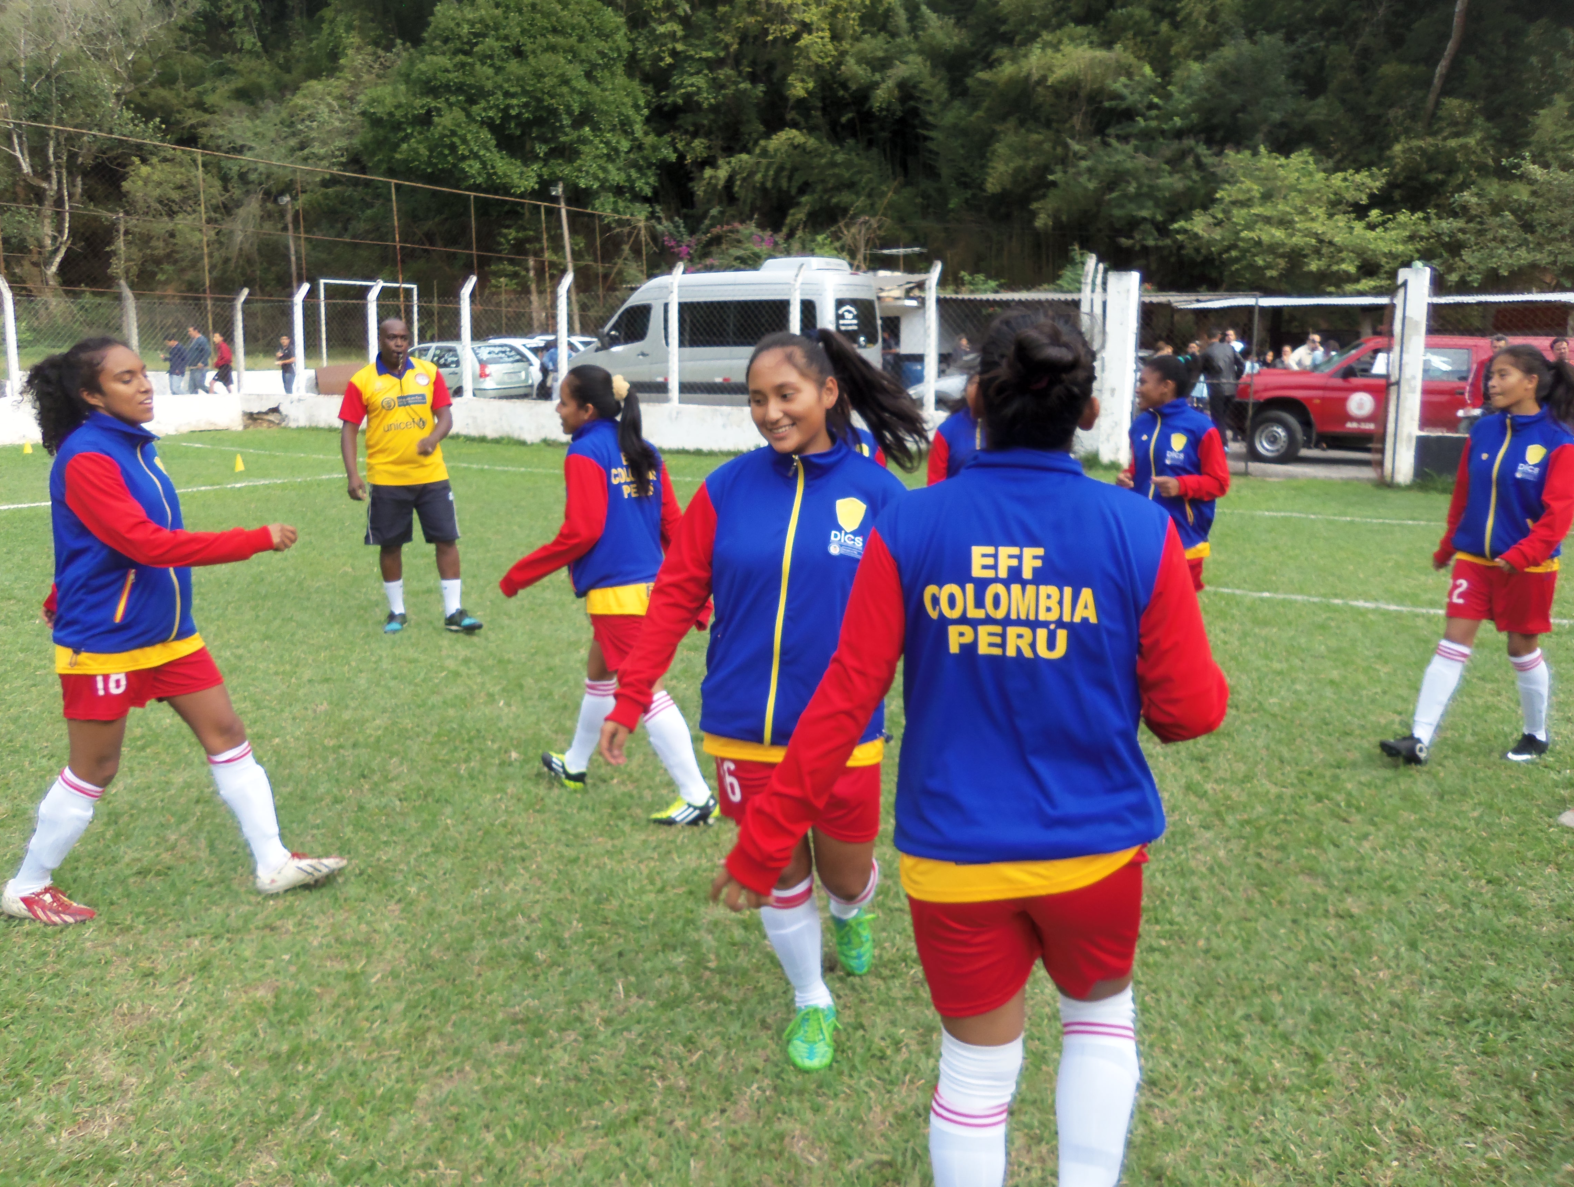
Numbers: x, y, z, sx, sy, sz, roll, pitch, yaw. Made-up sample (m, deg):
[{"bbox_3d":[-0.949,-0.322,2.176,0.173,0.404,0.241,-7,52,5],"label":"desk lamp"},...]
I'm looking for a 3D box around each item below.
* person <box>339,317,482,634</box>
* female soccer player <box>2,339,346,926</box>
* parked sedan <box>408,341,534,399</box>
[{"bbox_3d":[-2.163,-0.670,7.386,0.700,1.770,0.450,-2,10,-12],"label":"person"},{"bbox_3d":[-1.738,0.098,3.592,0.870,1.580,0.500,0,10,-3],"label":"female soccer player"},{"bbox_3d":[-7.661,-5.212,30.328,4.000,1.470,1.660,10,14,43],"label":"parked sedan"}]

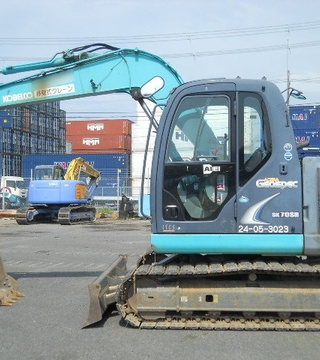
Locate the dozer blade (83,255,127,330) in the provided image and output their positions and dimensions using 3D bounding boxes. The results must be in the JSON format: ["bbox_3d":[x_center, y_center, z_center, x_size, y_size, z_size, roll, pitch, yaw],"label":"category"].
[{"bbox_3d":[-0.630,1.330,7.050,0.240,0.460,2.300,0,0,3],"label":"dozer blade"}]

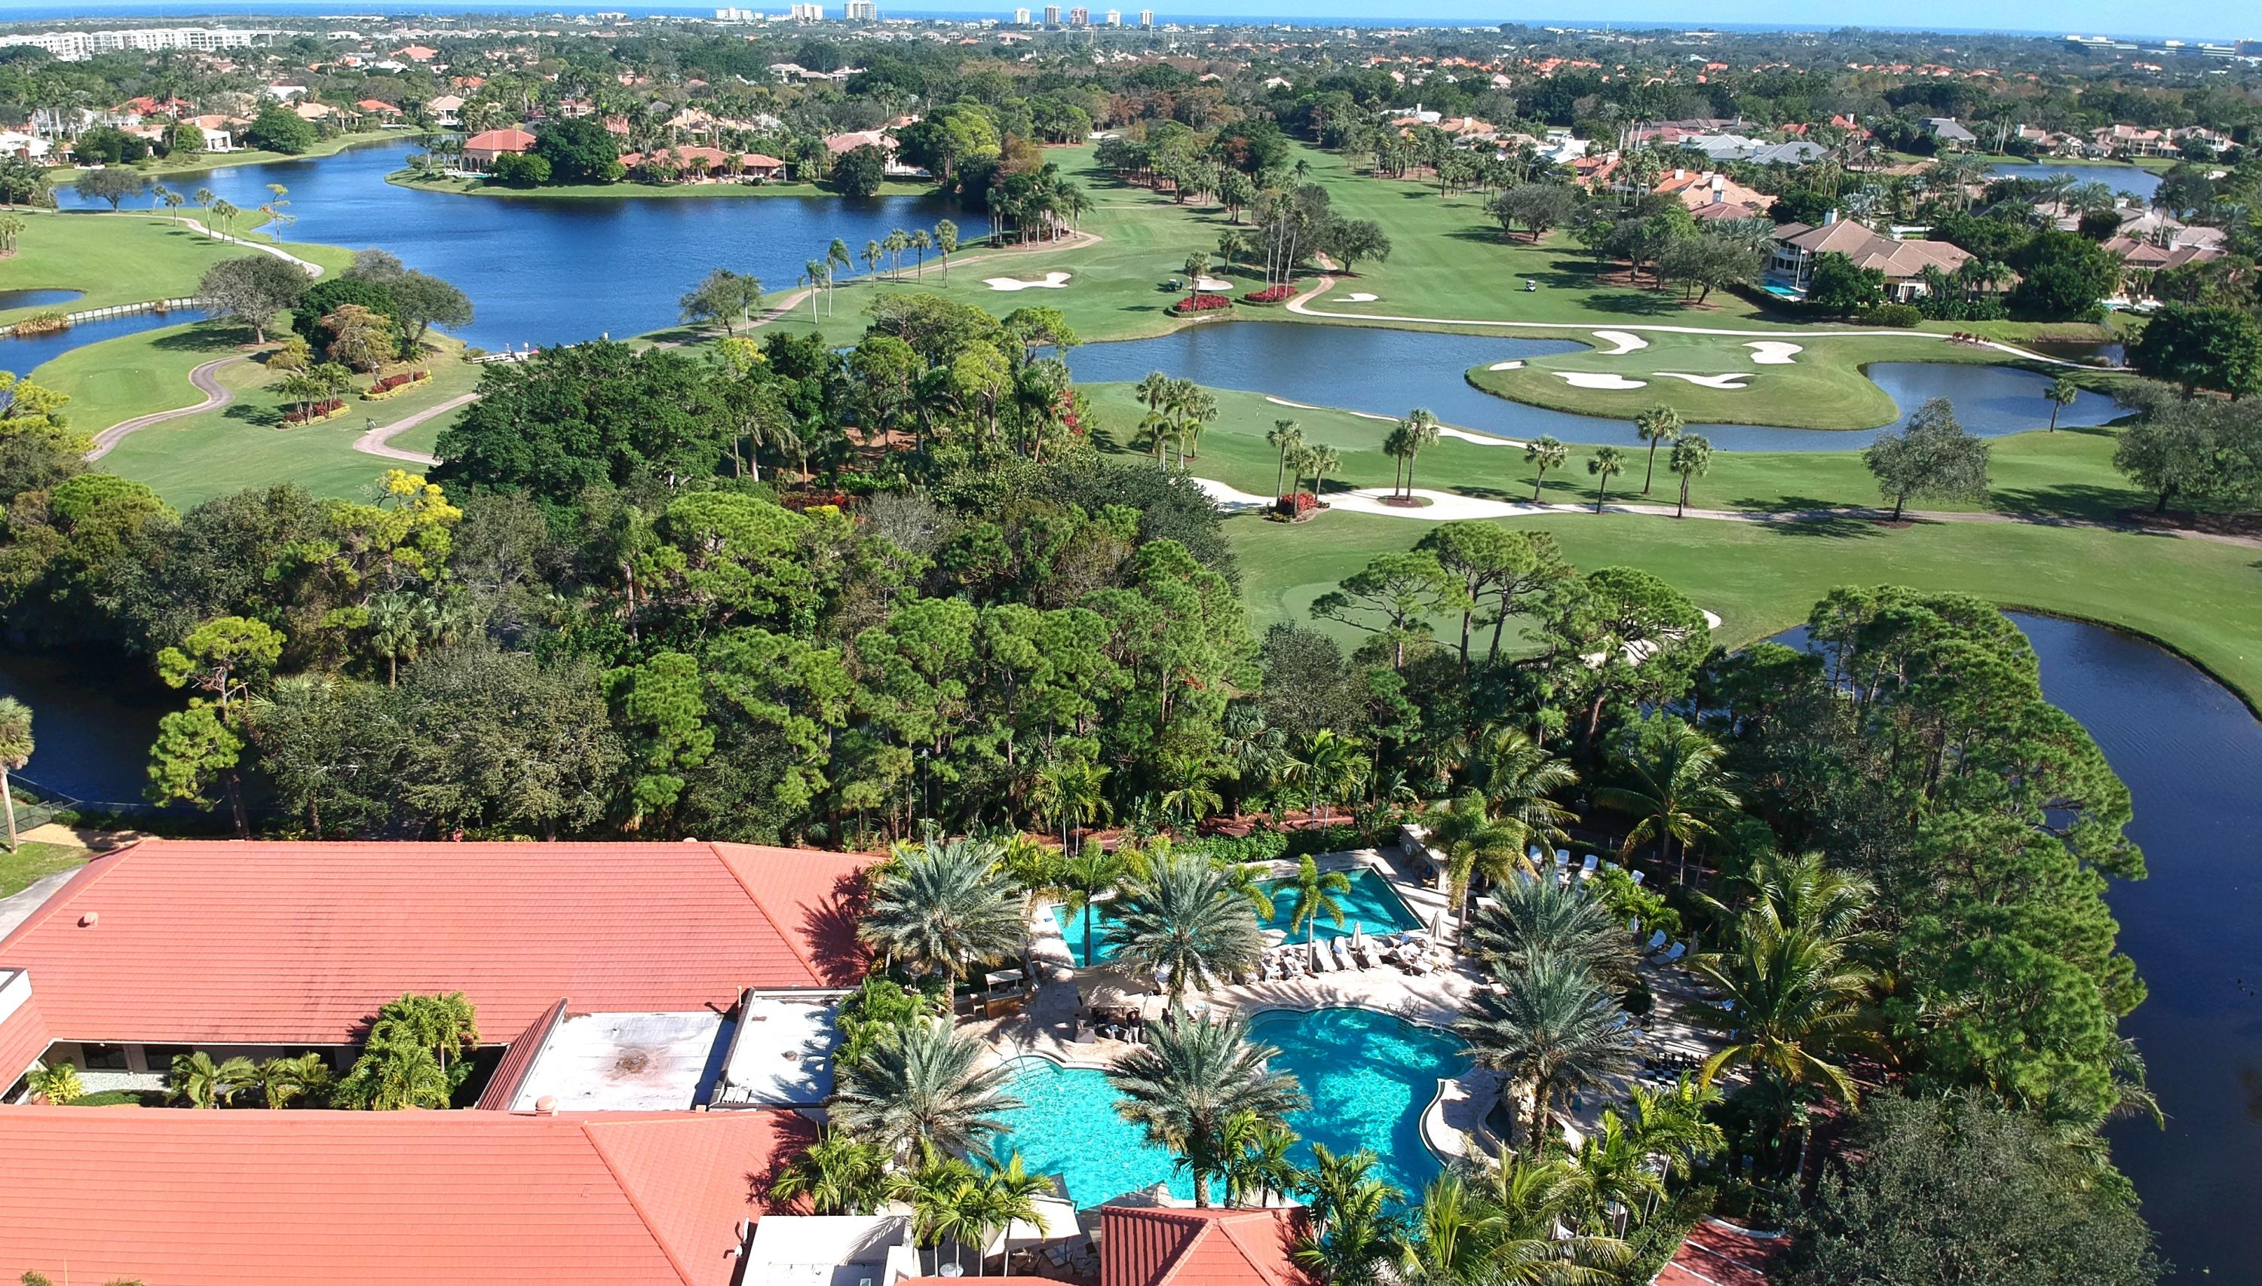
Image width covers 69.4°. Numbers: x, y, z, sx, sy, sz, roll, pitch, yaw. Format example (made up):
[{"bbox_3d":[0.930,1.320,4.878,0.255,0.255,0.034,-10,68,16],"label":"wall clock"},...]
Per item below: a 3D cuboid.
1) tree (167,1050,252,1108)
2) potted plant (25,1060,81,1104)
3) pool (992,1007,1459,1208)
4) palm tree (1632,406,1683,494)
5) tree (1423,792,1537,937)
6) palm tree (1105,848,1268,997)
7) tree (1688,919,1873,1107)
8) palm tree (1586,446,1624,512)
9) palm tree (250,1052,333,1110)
[{"bbox_3d":[-35.927,17.204,63.893,3.316,3.183,3.216,1,21,0],"label":"tree"},{"bbox_3d":[-42.659,17.724,64.694,1.900,1.900,1.800,1,21,0],"label":"potted plant"},{"bbox_3d":[4.062,19.096,65.821,20.300,1.200,14.000,1,21,0],"label":"pool"},{"bbox_3d":[49.735,-18.168,155.065,4.670,8.270,4.670,1,21,0],"label":"palm tree"},{"bbox_3d":[17.384,11.527,81.466,5.600,8.300,5.600,1,21,0],"label":"tree"},{"bbox_3d":[2.200,12.720,70.254,6.925,7.876,6.717,1,21,0],"label":"palm tree"},{"bbox_3d":[25.882,15.924,65.248,7.390,8.890,7.390,1,21,0],"label":"tree"},{"bbox_3d":[43.175,-14.819,149.084,3.370,6.170,3.370,1,21,0],"label":"palm tree"},{"bbox_3d":[-32.735,17.298,63.914,3.109,3.068,3.016,1,21,0],"label":"palm tree"}]

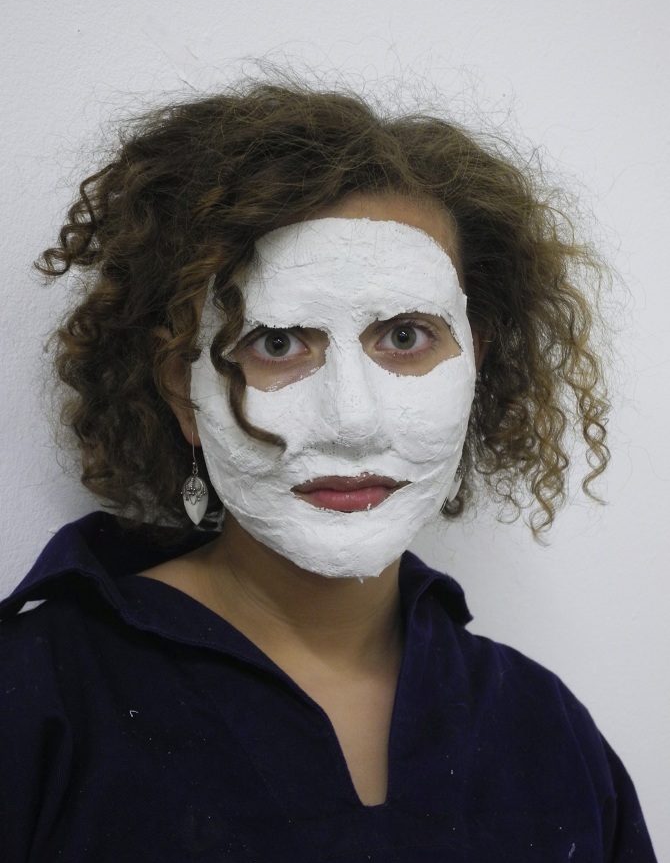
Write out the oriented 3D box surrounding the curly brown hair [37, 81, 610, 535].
[{"bbox_3d":[-0.006,-0.065,0.832,0.300,0.240,0.220,-3,0,-12],"label":"curly brown hair"}]

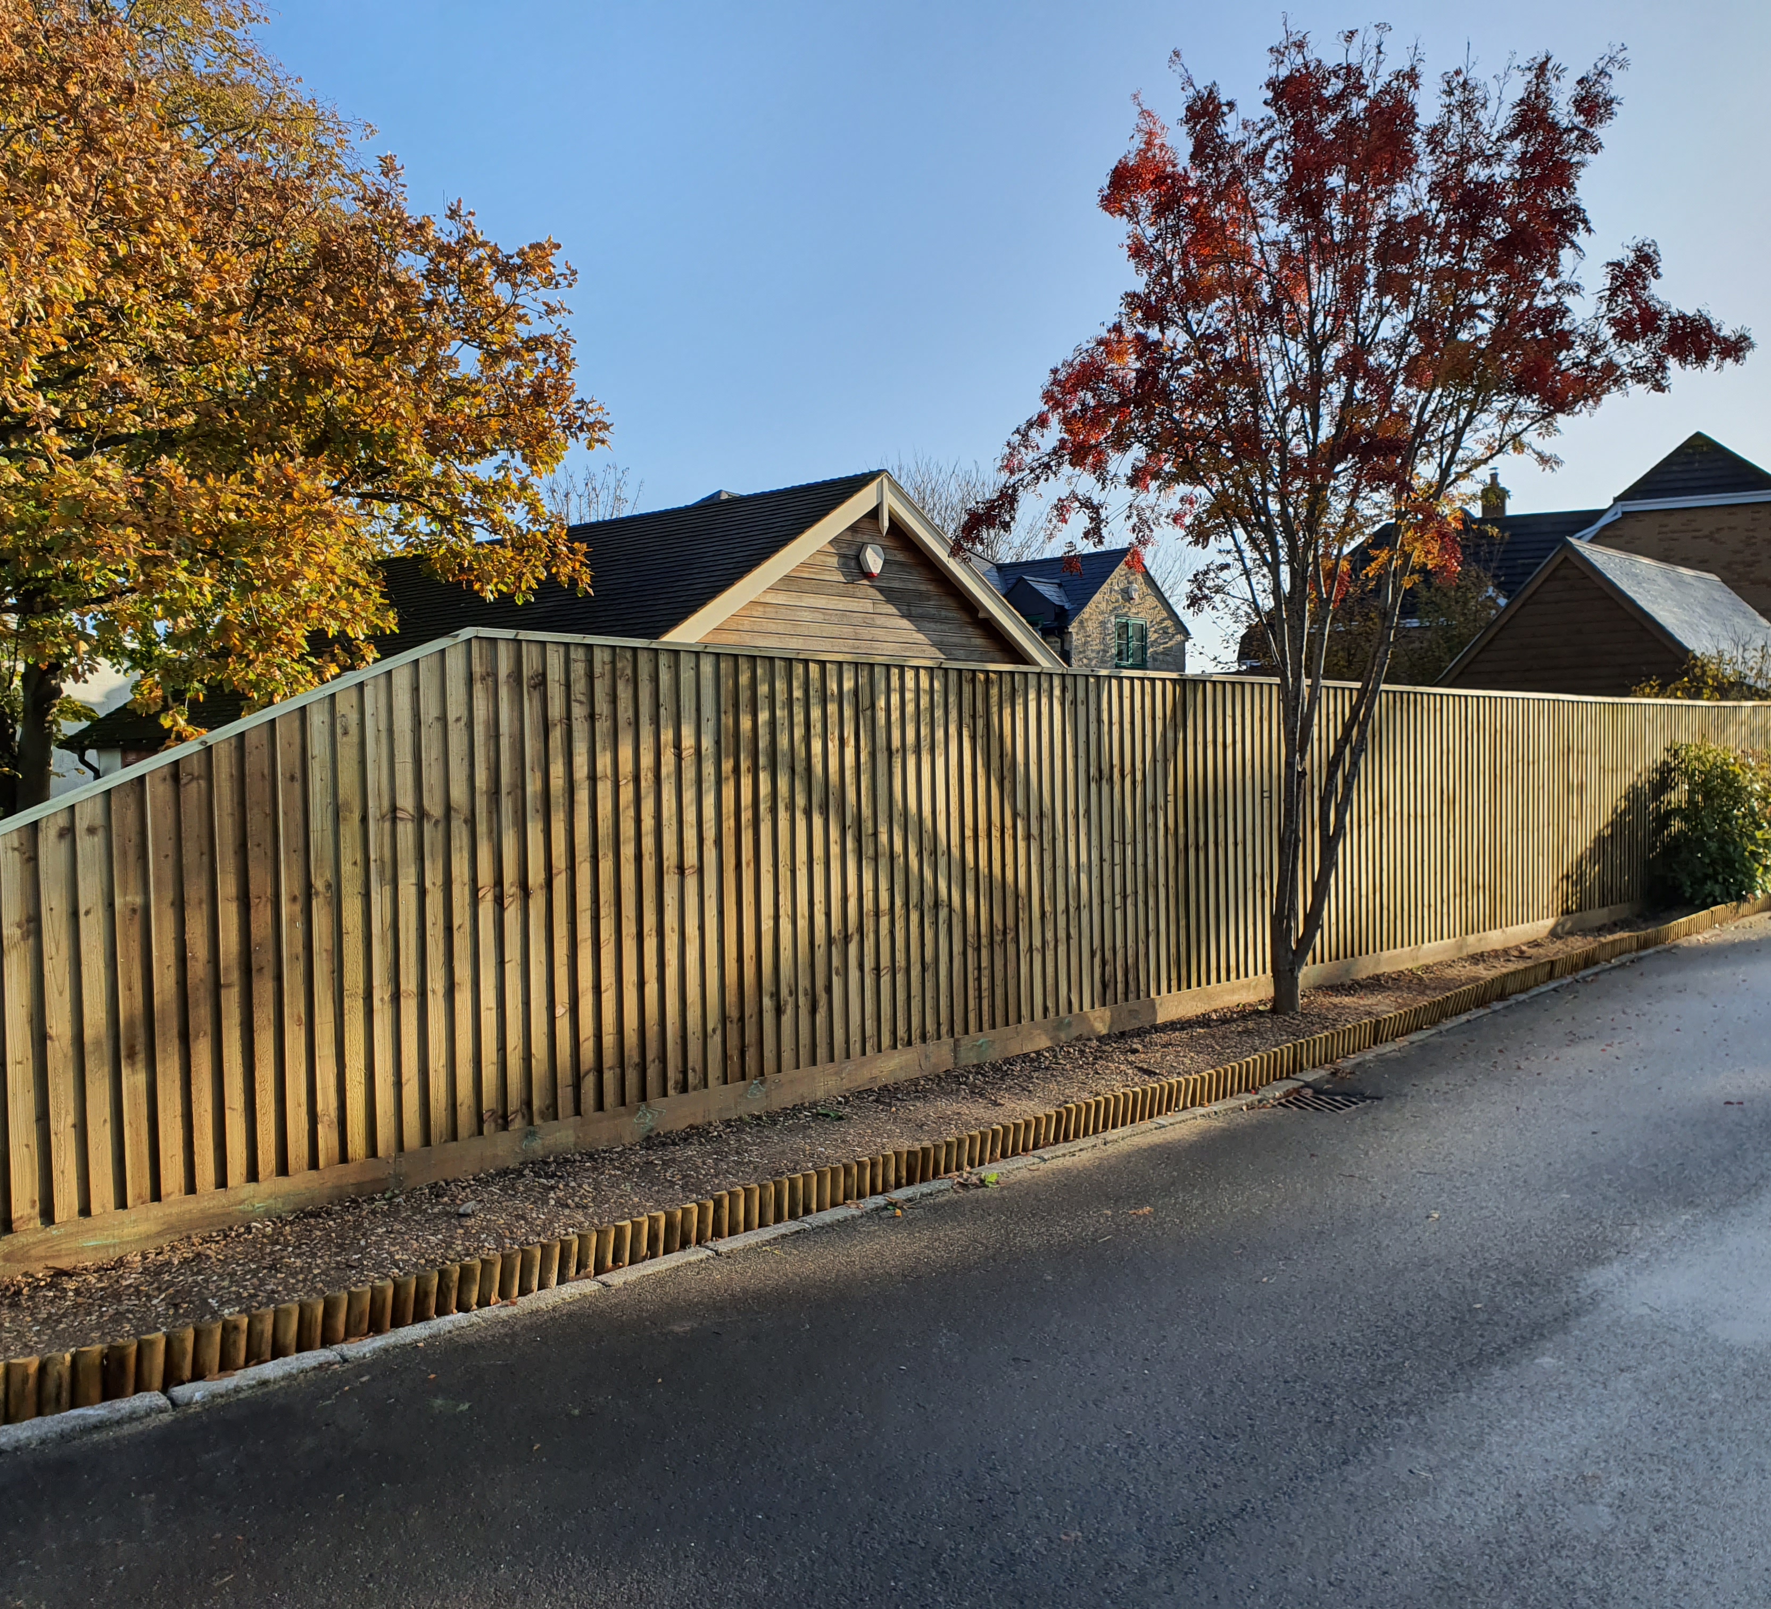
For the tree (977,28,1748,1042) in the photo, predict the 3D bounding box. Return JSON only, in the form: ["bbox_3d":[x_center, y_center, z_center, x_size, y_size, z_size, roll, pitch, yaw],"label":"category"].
[{"bbox_3d":[2.596,-1.551,8.850,4.300,5.420,4.000,-1,1,0],"label":"tree"}]

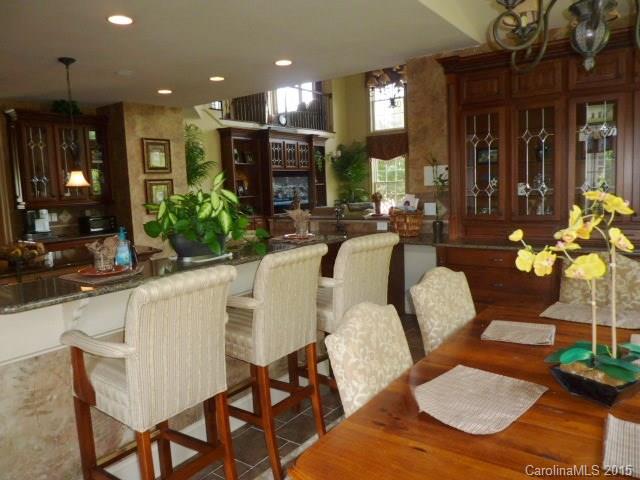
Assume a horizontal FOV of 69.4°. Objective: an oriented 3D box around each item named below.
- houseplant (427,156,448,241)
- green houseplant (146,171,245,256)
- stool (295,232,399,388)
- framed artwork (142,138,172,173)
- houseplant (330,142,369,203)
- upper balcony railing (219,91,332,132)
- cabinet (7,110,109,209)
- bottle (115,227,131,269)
[{"bbox_3d":[1.190,-0.413,4.652,0.200,0.880,0.200,2,8,37],"label":"houseplant"},{"bbox_3d":[-0.762,-0.169,2.846,0.540,0.540,0.600,2,8,37],"label":"green houseplant"},{"bbox_3d":[0.152,0.552,3.077,0.540,1.170,0.580,-9,9,-44],"label":"stool"},{"bbox_3d":[-2.538,-1.309,7.172,0.040,0.530,0.510,2,8,37],"label":"framed artwork"},{"bbox_3d":[0.752,-1.220,11.505,0.900,2.350,0.950,-2,6,0],"label":"houseplant"},{"bbox_3d":[-0.897,-3.293,11.305,0.100,1.020,4.100,2,8,37],"label":"upper balcony railing"},{"bbox_3d":[-3.799,-1.138,6.694,0.360,1.310,1.270,2,8,37],"label":"cabinet"},{"bbox_3d":[-1.085,0.031,2.521,0.095,0.230,0.065,-6,7,-29],"label":"bottle"}]

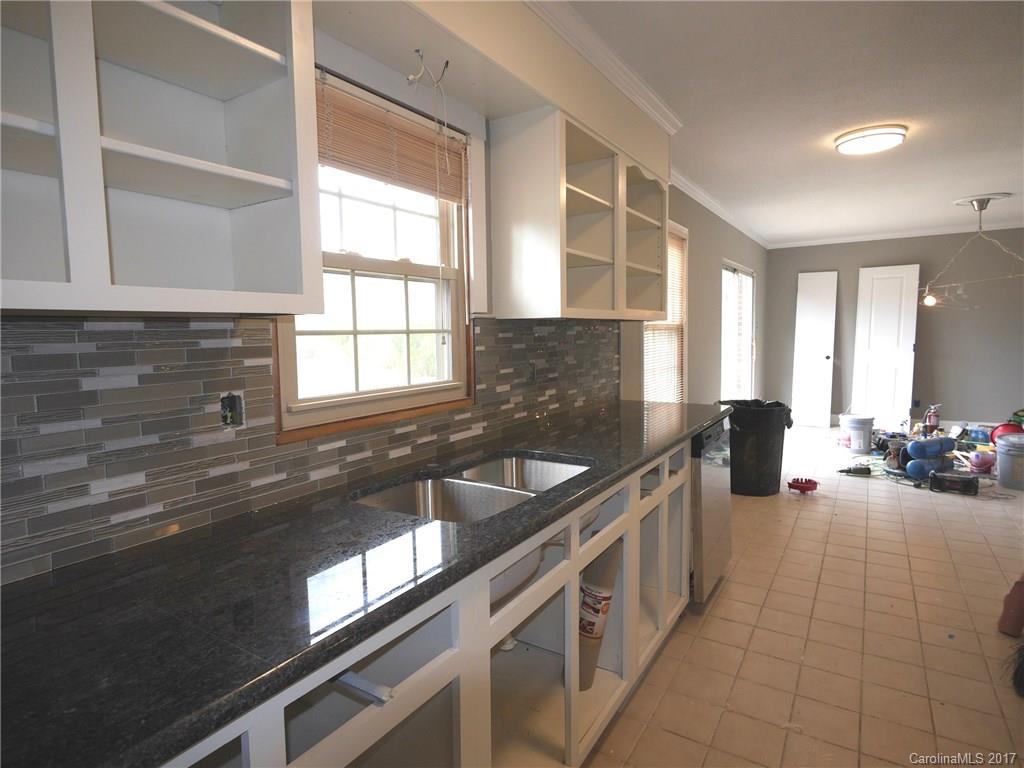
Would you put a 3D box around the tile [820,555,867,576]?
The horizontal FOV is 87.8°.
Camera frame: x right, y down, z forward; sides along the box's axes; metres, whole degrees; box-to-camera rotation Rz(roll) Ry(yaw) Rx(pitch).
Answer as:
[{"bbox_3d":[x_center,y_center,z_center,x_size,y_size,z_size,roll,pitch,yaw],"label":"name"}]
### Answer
[{"bbox_3d":[1.883,1.030,3.014,0.200,0.010,0.200,3,7,34],"label":"tile"}]

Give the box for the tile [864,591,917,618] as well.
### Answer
[{"bbox_3d":[1.824,1.073,2.573,0.200,0.010,0.200,3,7,32],"label":"tile"}]

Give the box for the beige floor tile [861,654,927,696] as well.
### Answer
[{"bbox_3d":[1.470,1.122,2.049,0.202,0.010,0.202,2,6,34],"label":"beige floor tile"}]

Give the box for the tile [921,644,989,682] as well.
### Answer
[{"bbox_3d":[1.767,1.119,2.133,0.200,0.010,0.200,3,7,32],"label":"tile"}]

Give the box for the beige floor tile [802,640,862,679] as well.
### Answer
[{"bbox_3d":[1.314,1.133,2.184,0.200,0.010,0.200,1,6,34],"label":"beige floor tile"}]

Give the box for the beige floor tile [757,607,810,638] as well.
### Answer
[{"bbox_3d":[1.250,1.100,2.444,0.200,0.010,0.200,3,7,34],"label":"beige floor tile"}]

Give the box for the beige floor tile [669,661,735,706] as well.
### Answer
[{"bbox_3d":[0.725,1.145,2.031,0.200,0.010,0.200,3,7,32],"label":"beige floor tile"}]

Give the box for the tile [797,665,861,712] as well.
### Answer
[{"bbox_3d":[1.190,1.141,1.996,0.200,0.010,0.200,3,7,32],"label":"tile"}]

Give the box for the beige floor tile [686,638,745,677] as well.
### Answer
[{"bbox_3d":[0.839,1.127,2.195,0.200,0.010,0.200,3,7,32],"label":"beige floor tile"}]

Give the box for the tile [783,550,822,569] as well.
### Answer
[{"bbox_3d":[1.693,1.022,3.101,0.200,0.010,0.200,3,7,32],"label":"tile"}]

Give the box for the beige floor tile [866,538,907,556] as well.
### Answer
[{"bbox_3d":[2.291,1.005,3.256,0.200,0.010,0.200,1,6,34],"label":"beige floor tile"}]

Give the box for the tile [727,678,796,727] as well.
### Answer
[{"bbox_3d":[0.904,1.159,1.933,0.200,0.010,0.200,3,7,34],"label":"tile"}]

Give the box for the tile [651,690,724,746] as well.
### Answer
[{"bbox_3d":[0.627,1.181,1.905,0.200,0.010,0.200,1,6,34],"label":"tile"}]

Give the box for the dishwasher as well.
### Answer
[{"bbox_3d":[0.765,0.625,2.794,0.610,0.850,0.600,3,7,34],"label":"dishwasher"}]

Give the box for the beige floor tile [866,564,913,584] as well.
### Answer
[{"bbox_3d":[2.061,1.038,2.914,0.200,0.010,0.200,3,7,34],"label":"beige floor tile"}]

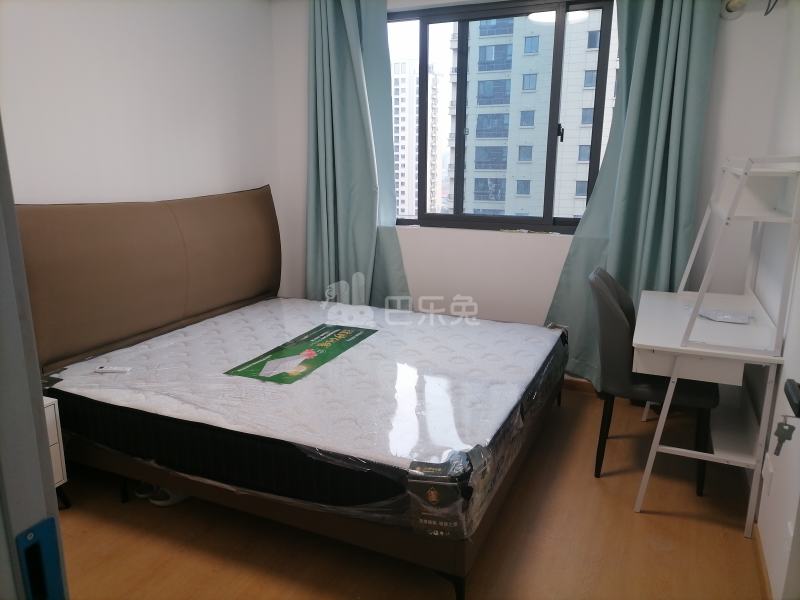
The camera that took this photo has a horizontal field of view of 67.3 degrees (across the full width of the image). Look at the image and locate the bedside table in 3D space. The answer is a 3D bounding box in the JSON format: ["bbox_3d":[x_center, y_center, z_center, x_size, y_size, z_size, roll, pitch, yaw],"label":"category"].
[{"bbox_3d":[-1.640,0.658,2.346,0.395,0.470,0.427,6,15,23],"label":"bedside table"}]

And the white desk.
[{"bbox_3d":[1.323,0.438,2.745,0.496,0.723,1.018,6,15,23],"label":"white desk"}]

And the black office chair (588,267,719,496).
[{"bbox_3d":[1.143,0.341,2.766,0.600,0.900,0.480,6,15,23],"label":"black office chair"}]

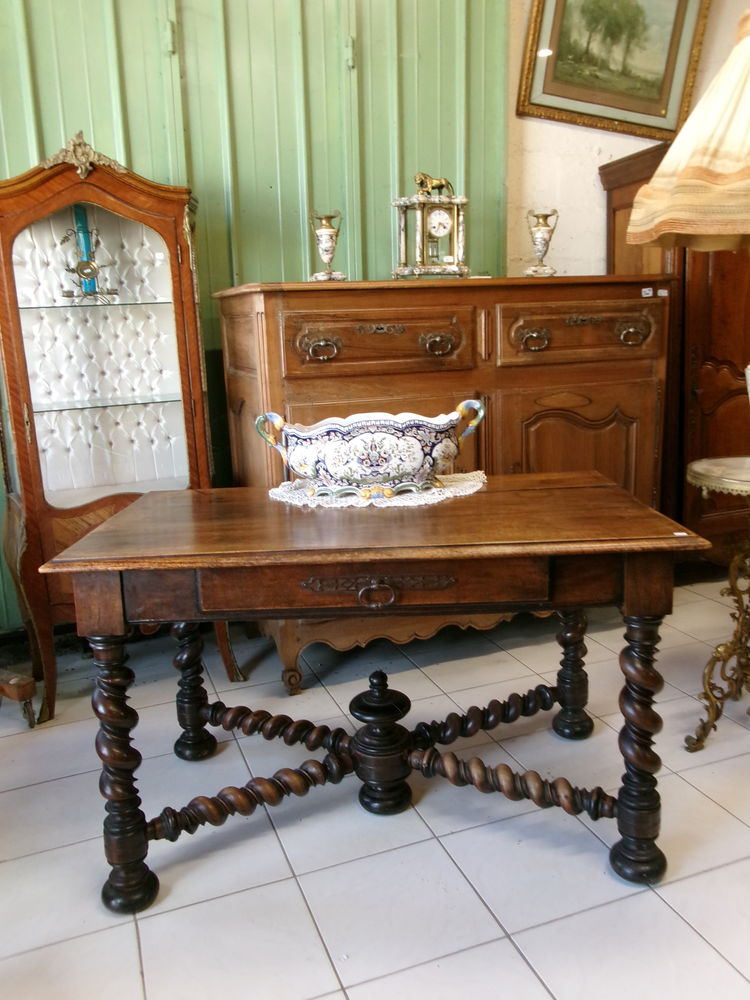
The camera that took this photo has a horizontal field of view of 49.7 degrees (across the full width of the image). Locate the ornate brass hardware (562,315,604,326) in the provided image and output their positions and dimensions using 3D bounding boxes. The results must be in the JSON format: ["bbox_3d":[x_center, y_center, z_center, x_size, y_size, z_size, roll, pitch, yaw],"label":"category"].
[{"bbox_3d":[0.691,-0.592,2.676,0.149,0.039,0.013,-6,13,-17],"label":"ornate brass hardware"}]

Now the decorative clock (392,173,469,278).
[{"bbox_3d":[0.181,-0.893,2.659,0.200,0.340,0.148,-8,14,-24],"label":"decorative clock"}]

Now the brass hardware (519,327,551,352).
[{"bbox_3d":[0.521,-0.522,2.634,0.117,0.075,0.032,-6,13,-17],"label":"brass hardware"}]

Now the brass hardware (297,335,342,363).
[{"bbox_3d":[-0.158,-0.451,2.423,0.122,0.071,0.032,-6,13,-17],"label":"brass hardware"}]

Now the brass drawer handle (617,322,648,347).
[{"bbox_3d":[0.872,-0.564,2.742,0.129,0.082,0.032,-6,13,-17],"label":"brass drawer handle"}]

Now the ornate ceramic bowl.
[{"bbox_3d":[0.001,-0.127,1.984,0.570,0.212,0.235,-5,13,-13],"label":"ornate ceramic bowl"}]

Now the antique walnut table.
[{"bbox_3d":[0.013,0.381,1.899,1.208,0.744,0.742,-2,12,0],"label":"antique walnut table"}]

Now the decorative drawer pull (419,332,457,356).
[{"bbox_3d":[0.196,-0.487,2.533,0.121,0.071,0.032,-6,13,-17],"label":"decorative drawer pull"}]

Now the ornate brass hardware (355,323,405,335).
[{"bbox_3d":[0.016,-0.522,2.466,0.159,0.034,0.013,-6,13,-17],"label":"ornate brass hardware"}]

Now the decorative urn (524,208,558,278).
[{"bbox_3d":[0.575,-0.882,2.792,0.108,0.230,0.095,-6,13,-17],"label":"decorative urn"}]

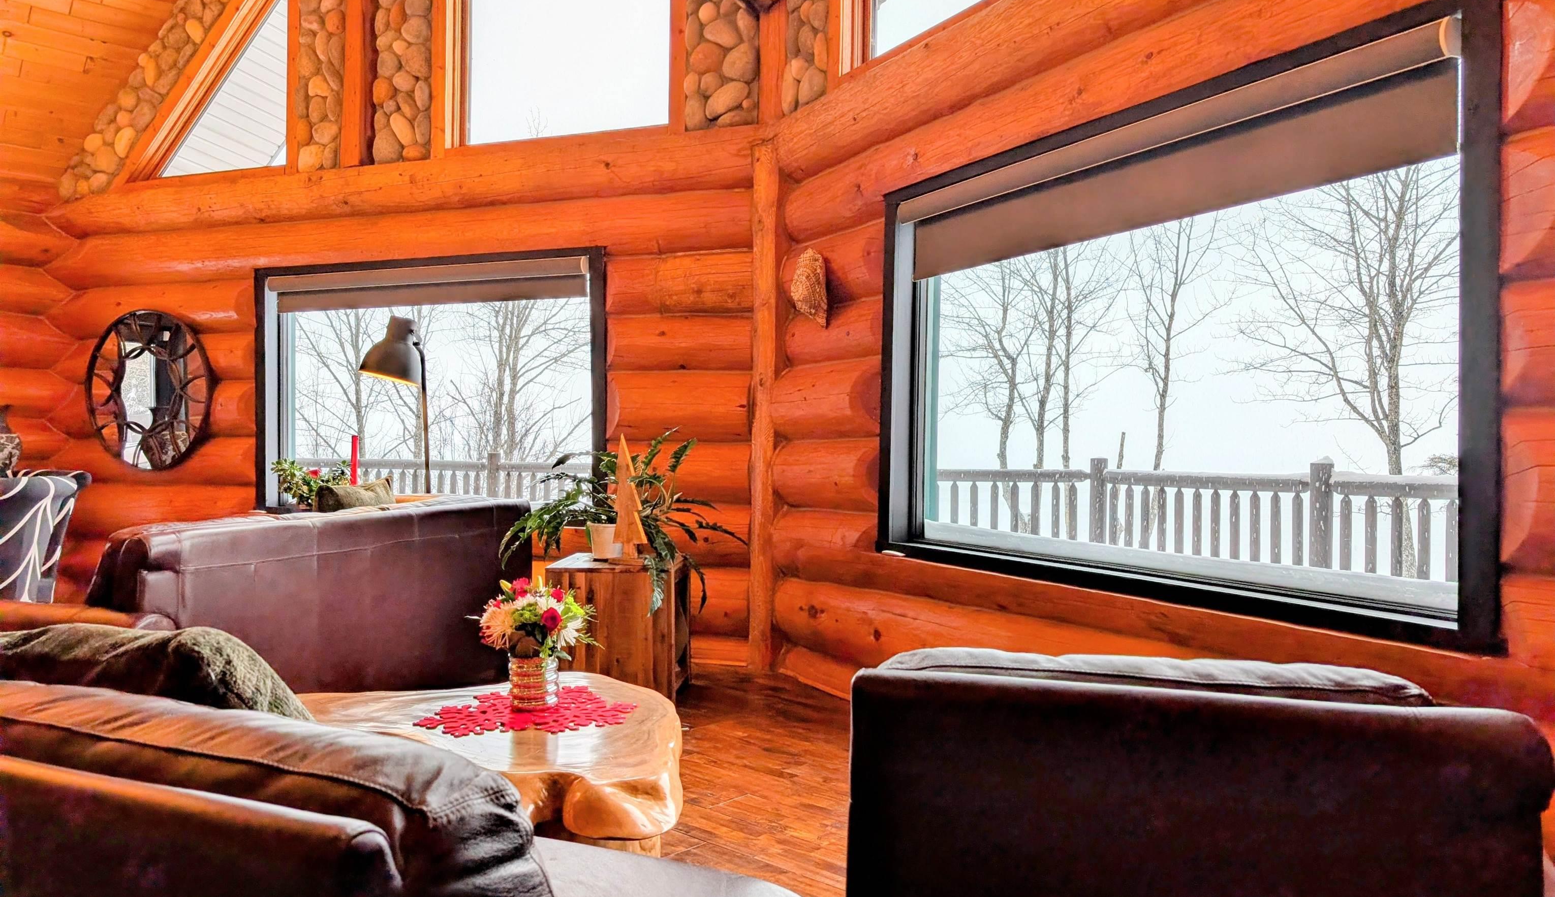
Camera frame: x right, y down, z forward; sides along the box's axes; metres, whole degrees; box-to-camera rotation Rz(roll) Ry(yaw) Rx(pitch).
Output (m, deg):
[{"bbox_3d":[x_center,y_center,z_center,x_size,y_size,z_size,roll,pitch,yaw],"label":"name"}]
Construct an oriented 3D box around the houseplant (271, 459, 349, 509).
[{"bbox_3d":[-2.803,0.215,6.463,0.444,0.320,0.367,1,0,18],"label":"houseplant"}]

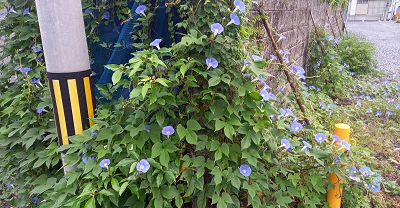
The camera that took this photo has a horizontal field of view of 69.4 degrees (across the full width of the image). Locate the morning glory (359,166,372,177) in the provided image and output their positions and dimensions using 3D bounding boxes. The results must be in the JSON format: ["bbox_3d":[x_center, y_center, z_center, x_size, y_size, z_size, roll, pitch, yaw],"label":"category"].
[{"bbox_3d":[0.950,0.388,1.659,0.074,0.050,0.070,2,38,8],"label":"morning glory"}]

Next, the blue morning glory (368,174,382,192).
[{"bbox_3d":[1.002,0.454,1.650,0.074,0.045,0.074,12,53,40],"label":"blue morning glory"}]

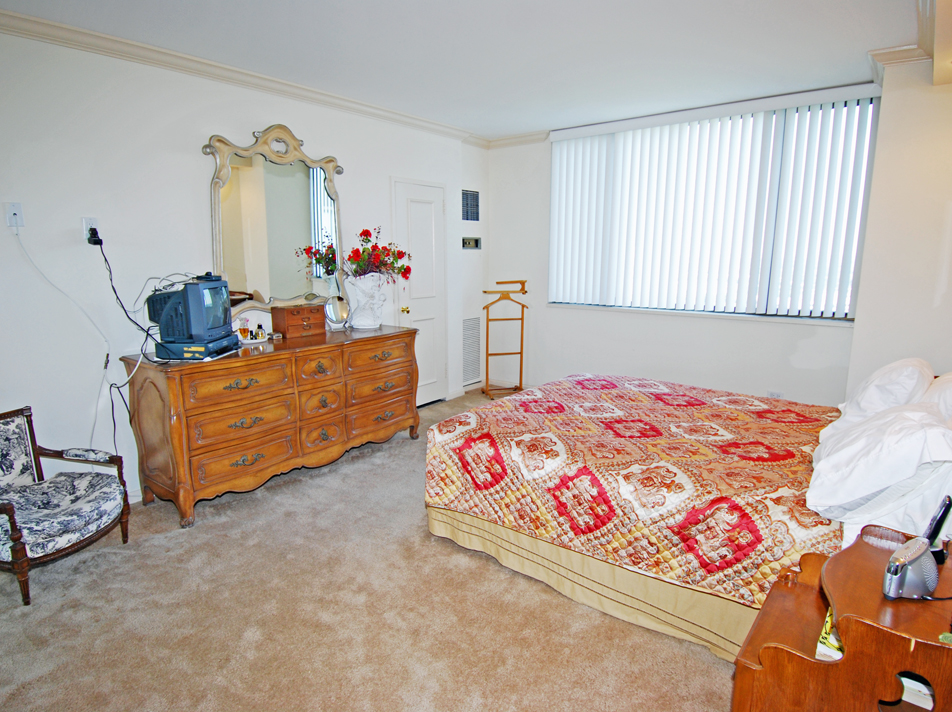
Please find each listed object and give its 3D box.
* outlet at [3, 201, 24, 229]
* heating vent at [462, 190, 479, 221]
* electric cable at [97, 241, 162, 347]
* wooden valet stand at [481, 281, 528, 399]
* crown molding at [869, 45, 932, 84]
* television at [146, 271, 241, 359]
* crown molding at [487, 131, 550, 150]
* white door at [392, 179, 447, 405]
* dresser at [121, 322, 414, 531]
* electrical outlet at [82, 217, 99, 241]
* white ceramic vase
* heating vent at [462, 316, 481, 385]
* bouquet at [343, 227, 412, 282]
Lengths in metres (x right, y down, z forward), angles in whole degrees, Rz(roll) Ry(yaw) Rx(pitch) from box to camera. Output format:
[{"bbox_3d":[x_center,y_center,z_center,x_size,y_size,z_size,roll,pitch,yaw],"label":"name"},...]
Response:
[{"bbox_3d":[-2.232,-0.684,2.581,0.012,0.116,0.070,8,14,37],"label":"outlet"},{"bbox_3d":[-0.045,-1.495,5.308,0.025,0.280,0.277,8,14,37],"label":"heating vent"},{"bbox_3d":[-1.900,-0.337,2.978,0.120,0.600,0.230,8,14,37],"label":"electric cable"},{"bbox_3d":[0.288,-0.173,5.352,0.455,1.150,0.290,-4,12,-16],"label":"wooden valet stand"},{"bbox_3d":[2.560,-1.744,3.215,0.300,0.100,0.540,8,14,37],"label":"crown molding"},{"bbox_3d":[-1.682,-0.226,3.139,0.370,0.430,0.360,1,11,7],"label":"television"},{"bbox_3d":[0.379,-2.099,5.156,0.700,0.100,0.090,8,14,37],"label":"crown molding"},{"bbox_3d":[-0.494,-0.520,4.913,0.050,2.050,0.630,8,14,37],"label":"white door"},{"bbox_3d":[-1.214,0.336,3.618,0.547,0.853,1.836,8,14,37],"label":"dresser"},{"bbox_3d":[-2.043,-0.674,2.831,0.014,0.116,0.070,8,14,37],"label":"electrical outlet"},{"bbox_3d":[-0.846,-0.427,4.152,0.290,0.430,0.310,-1,11,0],"label":"white ceramic vase"},{"bbox_3d":[-0.031,-0.045,5.690,0.020,0.720,0.315,8,14,37],"label":"heating vent"},{"bbox_3d":[-0.764,-0.787,4.130,0.380,0.420,0.480,8,14,37],"label":"bouquet"}]

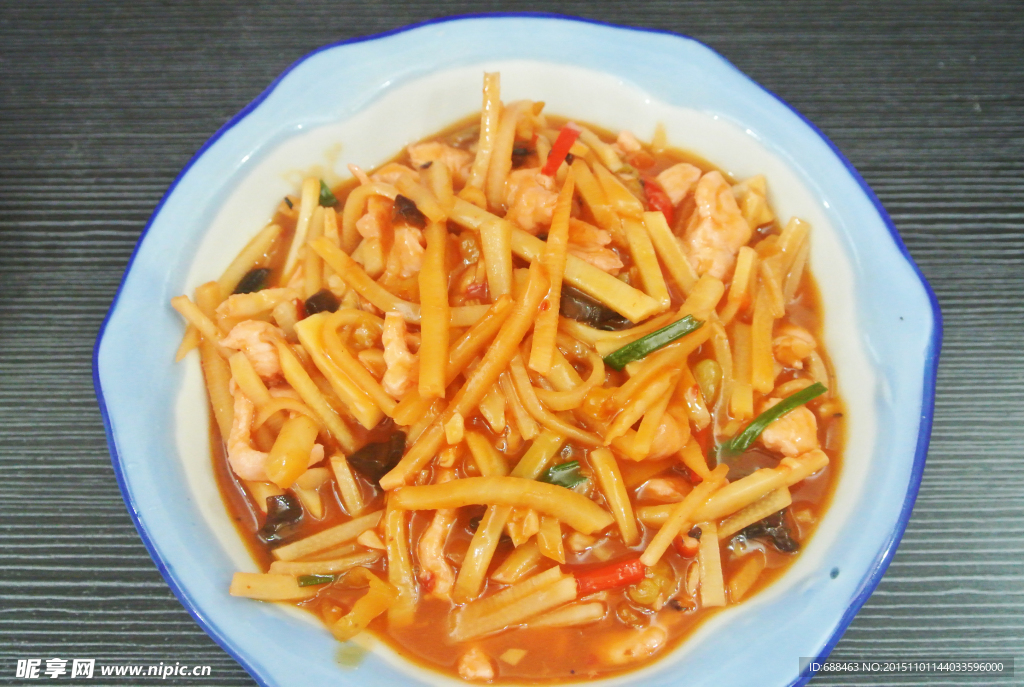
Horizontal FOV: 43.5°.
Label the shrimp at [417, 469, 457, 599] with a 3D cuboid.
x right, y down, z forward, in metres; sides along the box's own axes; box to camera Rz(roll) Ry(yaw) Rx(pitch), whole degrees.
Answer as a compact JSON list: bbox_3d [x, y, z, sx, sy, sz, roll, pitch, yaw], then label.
[{"bbox_3d":[-0.023,0.058,0.392,0.013,0.010,0.040,0,64,-1],"label":"shrimp"}]

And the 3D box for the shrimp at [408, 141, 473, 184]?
[{"bbox_3d":[-0.025,-0.063,0.448,0.021,0.010,0.012,9,64,4],"label":"shrimp"}]

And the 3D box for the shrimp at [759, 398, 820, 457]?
[{"bbox_3d":[0.094,0.029,0.432,0.021,0.013,0.018,33,68,15],"label":"shrimp"}]

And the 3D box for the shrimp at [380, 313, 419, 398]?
[{"bbox_3d":[-0.038,0.004,0.433,0.013,0.012,0.031,0,64,-1],"label":"shrimp"}]

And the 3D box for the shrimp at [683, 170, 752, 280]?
[{"bbox_3d":[0.070,-0.040,0.435,0.021,0.014,0.035,8,64,3],"label":"shrimp"}]

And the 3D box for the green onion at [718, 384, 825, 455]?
[{"bbox_3d":[0.088,0.026,0.432,0.042,0.006,0.008,-30,68,-14],"label":"green onion"}]

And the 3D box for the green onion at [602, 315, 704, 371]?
[{"bbox_3d":[0.048,0.000,0.433,0.036,0.005,0.007,-25,67,-12],"label":"green onion"}]

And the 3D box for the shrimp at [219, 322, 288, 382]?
[{"bbox_3d":[-0.088,0.003,0.437,0.022,0.013,0.017,34,68,15],"label":"shrimp"}]

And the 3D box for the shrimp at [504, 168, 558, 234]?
[{"bbox_3d":[0.007,-0.051,0.462,0.018,0.013,0.023,21,66,10],"label":"shrimp"}]

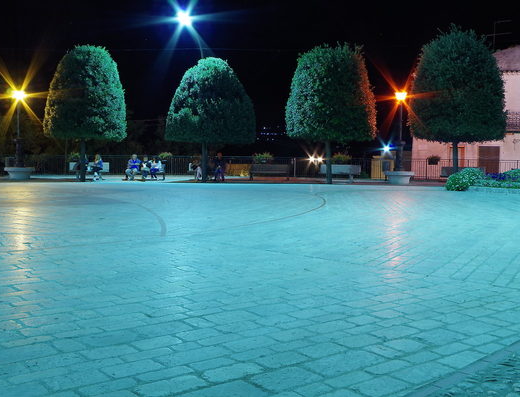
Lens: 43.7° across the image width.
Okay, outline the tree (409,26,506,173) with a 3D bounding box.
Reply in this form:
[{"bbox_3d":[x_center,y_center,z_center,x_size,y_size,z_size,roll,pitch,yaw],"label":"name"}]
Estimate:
[{"bbox_3d":[8.497,-3.980,27.900,4.200,6.850,4.200,1,4,2],"label":"tree"}]

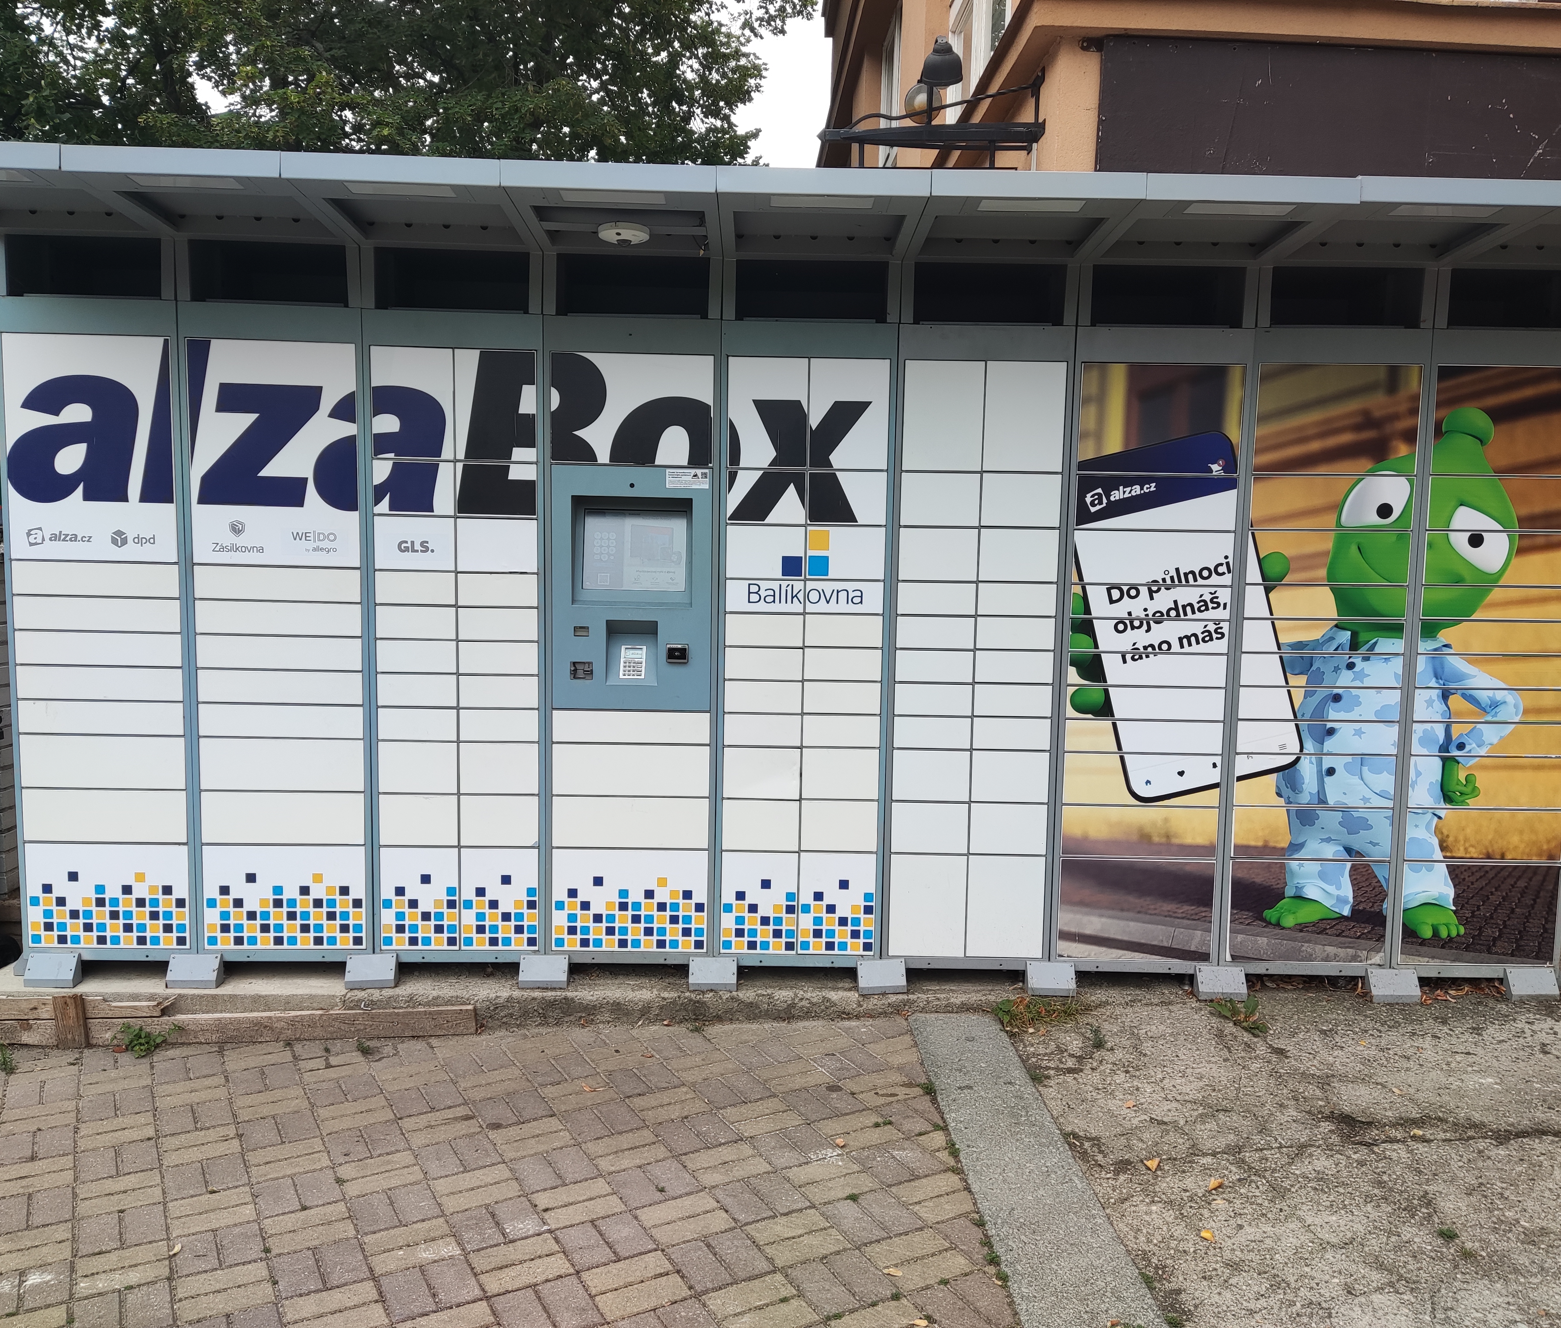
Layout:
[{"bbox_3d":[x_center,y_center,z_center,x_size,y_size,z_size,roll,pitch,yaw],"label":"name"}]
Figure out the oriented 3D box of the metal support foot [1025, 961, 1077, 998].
[{"bbox_3d":[0.941,1.095,4.464,0.167,0.098,0.095,1,6,0],"label":"metal support foot"}]

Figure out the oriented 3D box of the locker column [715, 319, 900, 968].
[{"bbox_3d":[0.074,-0.071,4.694,0.589,2.217,0.620,1,6,-2],"label":"locker column"}]

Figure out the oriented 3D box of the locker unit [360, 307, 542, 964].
[{"bbox_3d":[-1.111,-0.096,4.648,0.594,2.214,0.620,1,6,-2],"label":"locker unit"}]

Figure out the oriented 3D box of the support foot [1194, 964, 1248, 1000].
[{"bbox_3d":[1.536,1.111,4.466,0.165,0.095,0.095,1,6,0],"label":"support foot"}]

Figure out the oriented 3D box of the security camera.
[{"bbox_3d":[-0.486,-1.329,3.956,0.153,0.050,0.153,1,6,-1],"label":"security camera"}]

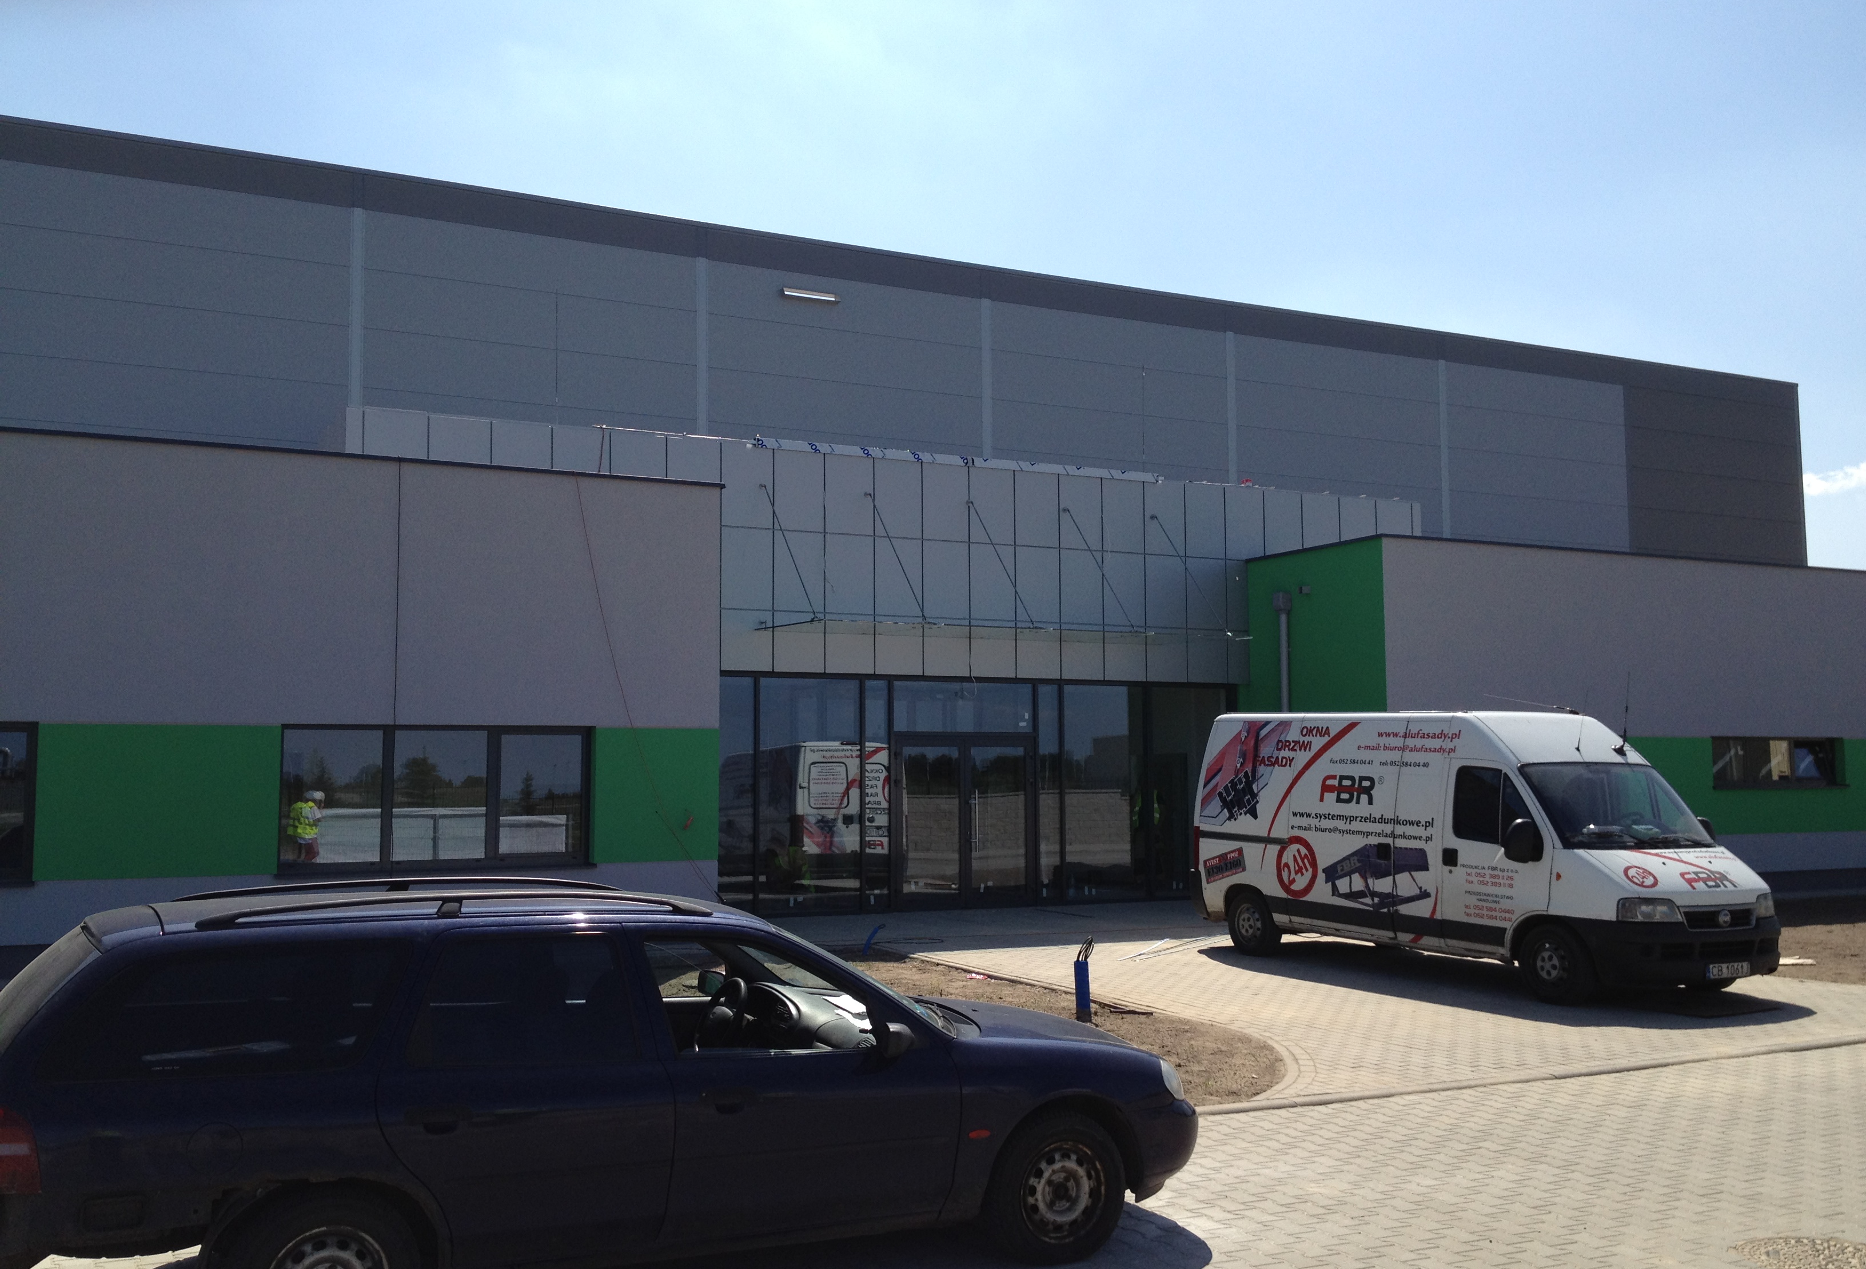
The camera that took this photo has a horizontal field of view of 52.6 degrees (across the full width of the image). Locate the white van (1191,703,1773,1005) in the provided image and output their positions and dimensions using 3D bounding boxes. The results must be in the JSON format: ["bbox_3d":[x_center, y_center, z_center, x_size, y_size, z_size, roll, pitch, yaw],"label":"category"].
[{"bbox_3d":[4.880,1.900,17.430,2.050,2.450,5.600,2,-3,-31],"label":"white van"}]

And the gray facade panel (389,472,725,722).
[{"bbox_3d":[-3.566,-0.314,18.143,3.224,2.430,0.150,2,-5,-29],"label":"gray facade panel"}]

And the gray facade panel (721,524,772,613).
[{"bbox_3d":[-2.197,-0.770,22.227,0.673,0.959,0.080,2,-5,-29],"label":"gray facade panel"}]

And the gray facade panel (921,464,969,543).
[{"bbox_3d":[0.158,-1.658,23.777,0.675,0.976,0.050,2,-5,-30],"label":"gray facade panel"}]

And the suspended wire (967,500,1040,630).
[{"bbox_3d":[0.838,-0.872,23.171,0.025,2.200,0.025,2,-45,-30],"label":"suspended wire"}]

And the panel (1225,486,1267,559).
[{"bbox_3d":[4.275,-1.489,25.885,0.673,0.966,0.080,2,-5,-29],"label":"panel"}]

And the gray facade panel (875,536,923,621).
[{"bbox_3d":[-0.429,-0.705,23.360,0.675,0.960,0.050,2,-5,-30],"label":"gray facade panel"}]

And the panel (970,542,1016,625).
[{"bbox_3d":[0.747,-0.660,23.857,0.673,0.959,0.080,2,-5,-29],"label":"panel"}]

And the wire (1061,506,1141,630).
[{"bbox_3d":[2.179,-0.858,24.508,0.030,2.309,0.030,2,-46,-30],"label":"wire"}]

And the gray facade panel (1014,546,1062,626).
[{"bbox_3d":[1.380,-0.649,24.923,0.690,0.992,0.050,2,-5,-30],"label":"gray facade panel"}]

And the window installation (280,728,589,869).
[{"bbox_3d":[-4.688,1.538,17.878,2.946,1.315,0.120,2,-5,-30],"label":"window installation"}]

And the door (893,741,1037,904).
[{"bbox_3d":[0.434,2.420,24.423,2.082,2.215,0.100,2,-5,-30],"label":"door"}]

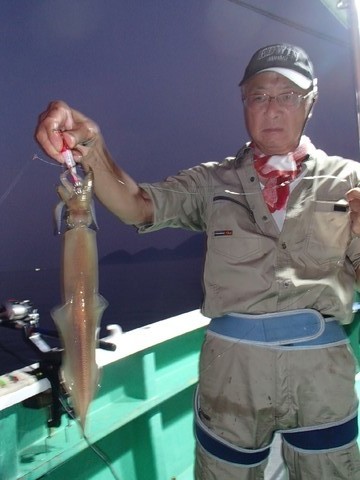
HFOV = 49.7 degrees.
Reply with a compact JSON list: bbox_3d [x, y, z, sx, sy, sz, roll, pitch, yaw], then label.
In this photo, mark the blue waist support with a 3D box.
[{"bbox_3d":[0.246,0.213,0.990,0.348,0.100,0.255,-2,-3,11],"label":"blue waist support"}]

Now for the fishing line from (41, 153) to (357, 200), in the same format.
[{"bbox_3d":[0.051,-0.131,0.800,0.650,0.080,0.060,-2,-3,-12],"label":"fishing line"}]

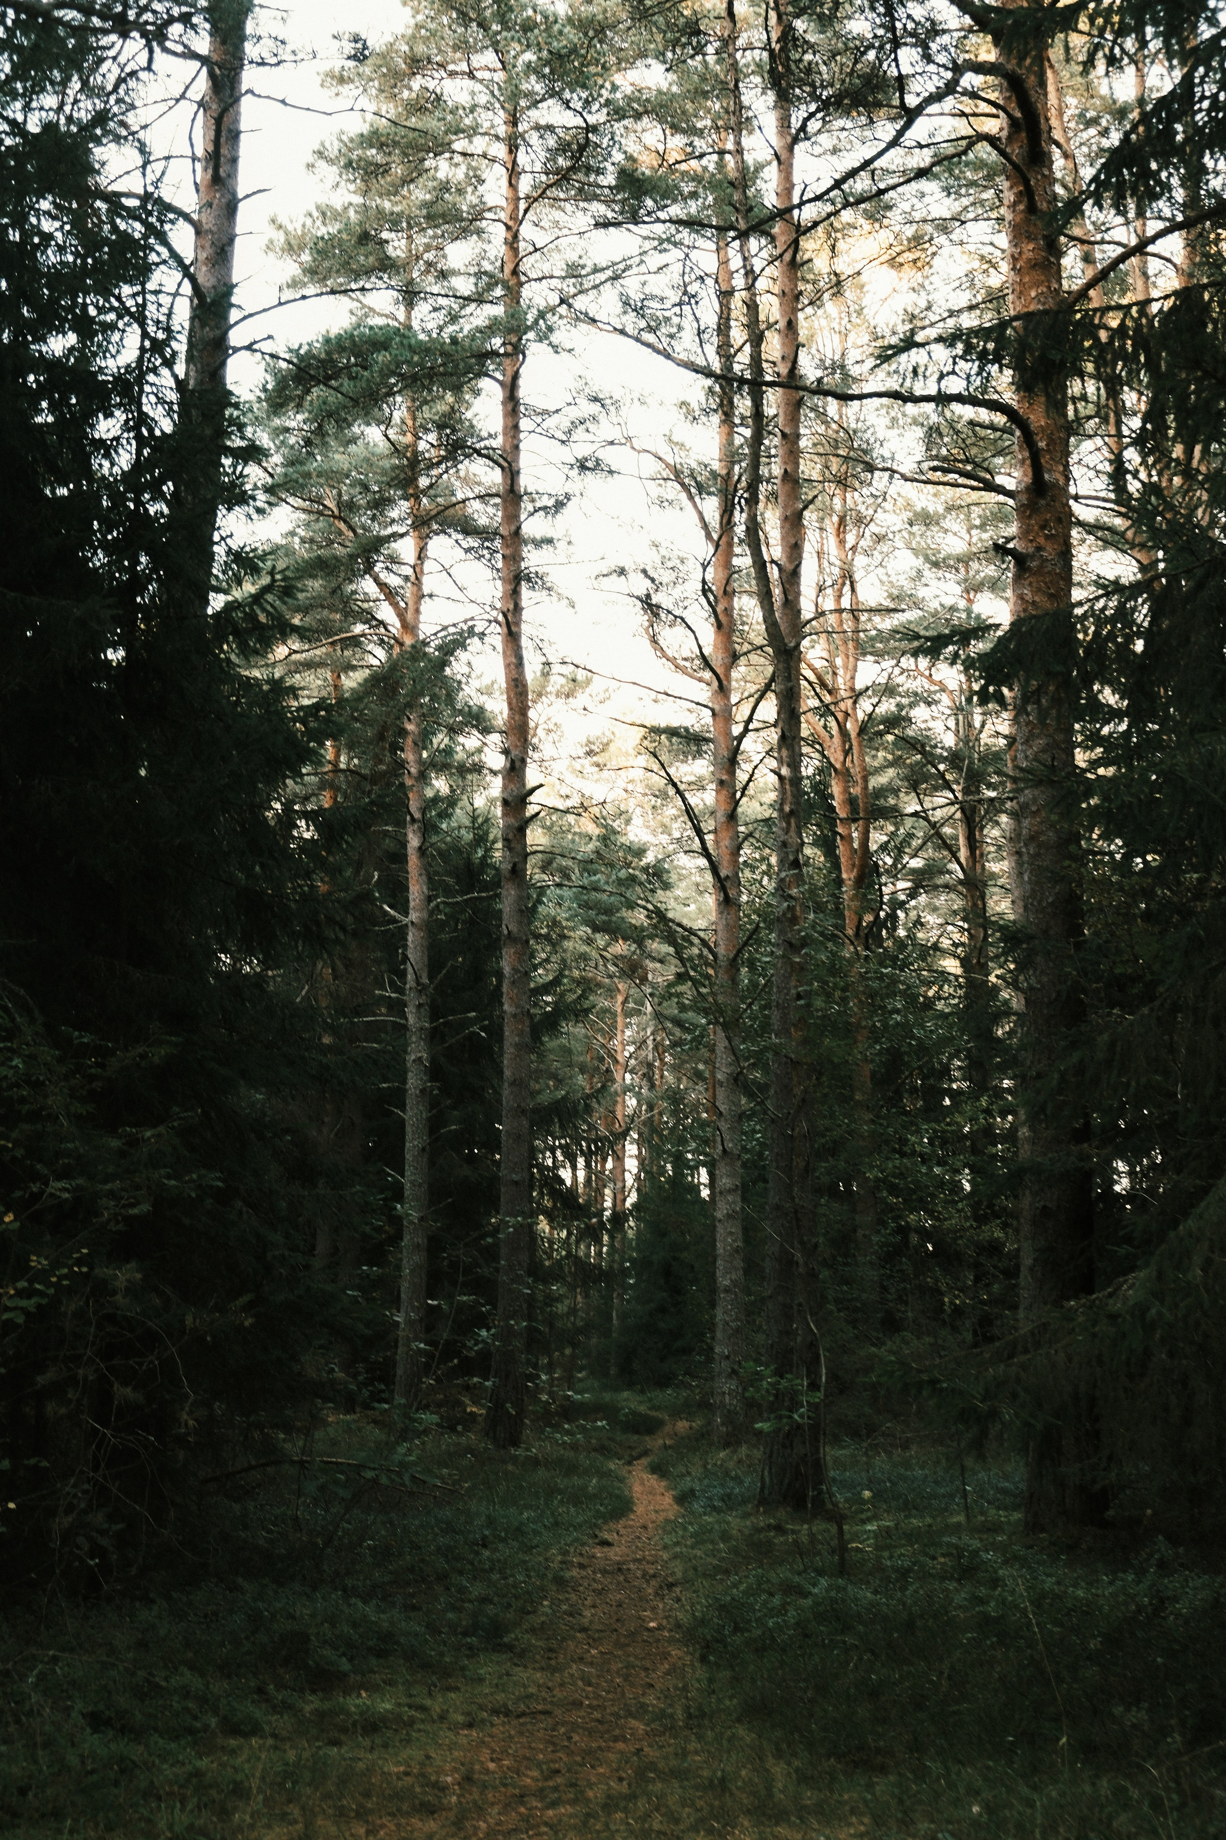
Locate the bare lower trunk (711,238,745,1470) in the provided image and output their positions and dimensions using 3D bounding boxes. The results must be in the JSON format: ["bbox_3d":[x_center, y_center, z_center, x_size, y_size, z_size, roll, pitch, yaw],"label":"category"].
[{"bbox_3d":[1.087,-1.082,20.776,0.265,11.770,0.265,0,-9,0],"label":"bare lower trunk"}]

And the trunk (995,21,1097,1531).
[{"bbox_3d":[2.755,-1.192,14.044,0.465,9.870,0.465,0,-9,0],"label":"trunk"}]

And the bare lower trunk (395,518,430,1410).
[{"bbox_3d":[-2.189,0.367,24.169,0.305,9.990,0.305,0,-9,0],"label":"bare lower trunk"}]

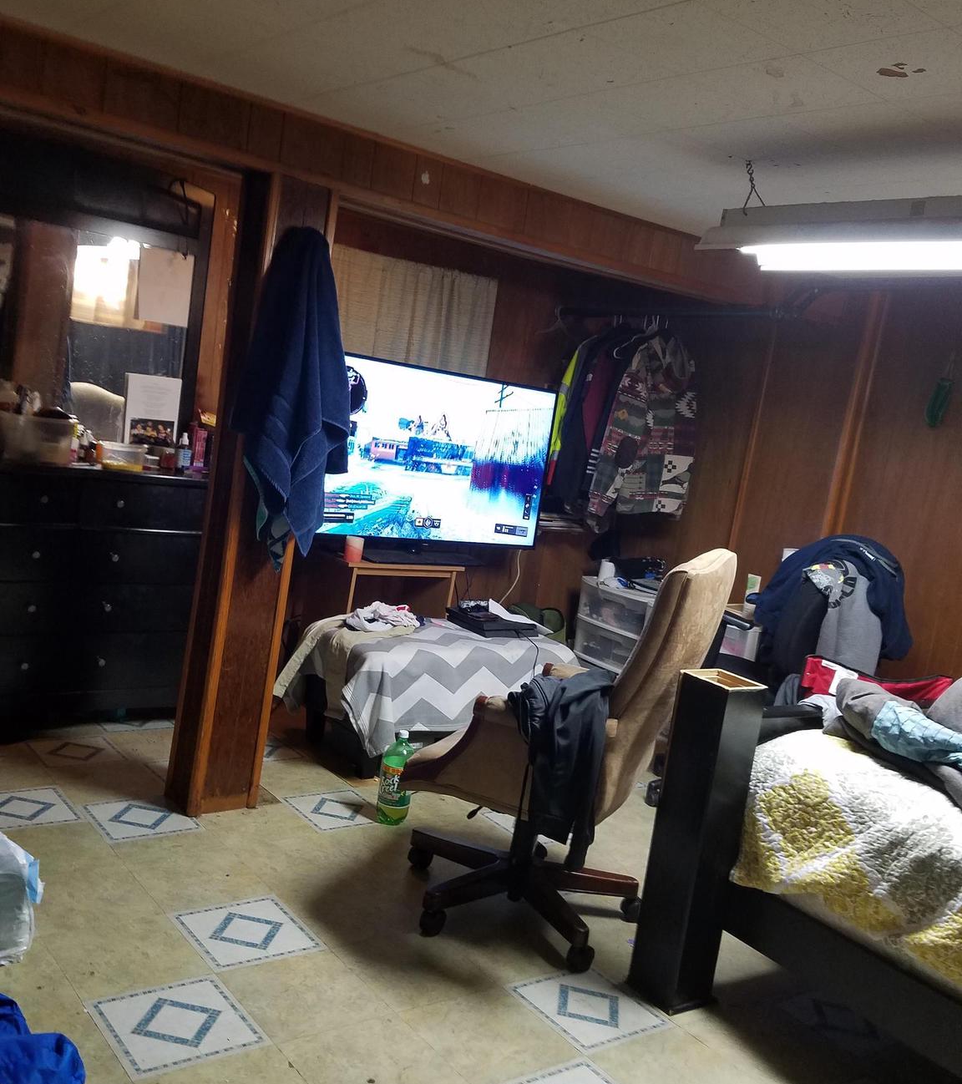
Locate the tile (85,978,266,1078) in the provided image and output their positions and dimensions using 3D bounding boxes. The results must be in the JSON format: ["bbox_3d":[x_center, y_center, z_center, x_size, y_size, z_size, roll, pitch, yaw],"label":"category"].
[{"bbox_3d":[-0.653,1.041,2.083,0.290,0.010,0.290,5,7,-39],"label":"tile"}]

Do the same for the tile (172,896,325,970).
[{"bbox_3d":[-0.604,1.009,2.496,0.305,0.010,0.305,4,7,-39],"label":"tile"}]

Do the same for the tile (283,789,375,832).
[{"bbox_3d":[-0.500,0.940,3.380,0.305,0.010,0.305,4,7,-39],"label":"tile"}]

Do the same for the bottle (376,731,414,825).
[{"bbox_3d":[-0.287,0.816,3.341,0.111,0.316,0.111,9,5,-3],"label":"bottle"}]

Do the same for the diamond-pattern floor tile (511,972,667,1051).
[{"bbox_3d":[0.269,1.160,2.407,0.290,0.010,0.290,5,7,-39],"label":"diamond-pattern floor tile"}]

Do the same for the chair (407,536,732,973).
[{"bbox_3d":[0.228,0.537,2.781,0.764,1.127,0.666,11,6,23],"label":"chair"}]

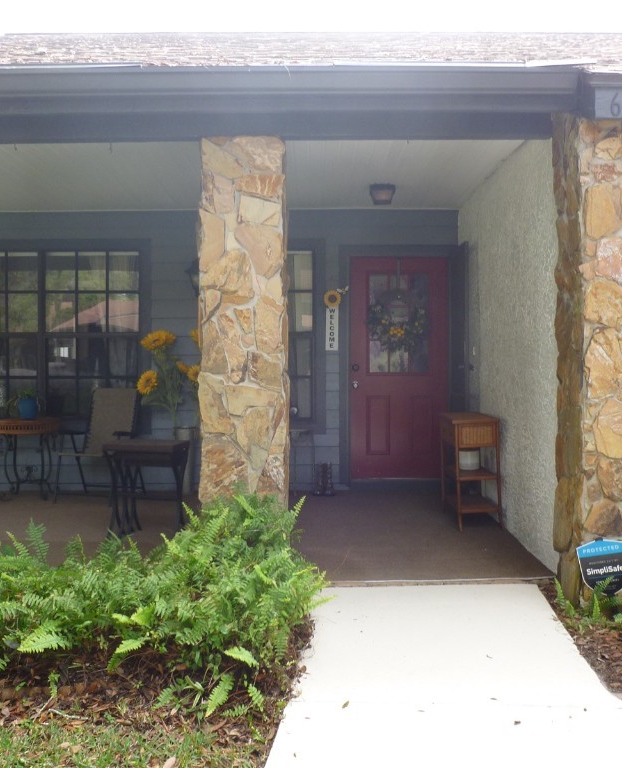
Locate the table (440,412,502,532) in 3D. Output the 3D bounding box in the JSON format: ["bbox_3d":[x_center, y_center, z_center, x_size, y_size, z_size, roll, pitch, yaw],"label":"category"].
[{"bbox_3d":[1.161,0.627,6.115,0.340,0.760,0.740,0,2,0],"label":"table"}]

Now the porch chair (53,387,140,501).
[{"bbox_3d":[-1.800,0.503,7.125,0.570,0.950,0.680,0,2,14],"label":"porch chair"}]

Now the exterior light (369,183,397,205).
[{"bbox_3d":[0.557,-1.471,6.439,0.200,0.145,0.200,0,2,0],"label":"exterior light"}]

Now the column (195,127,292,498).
[{"bbox_3d":[-0.370,-0.150,4.770,0.460,2.410,0.450,0,1,0],"label":"column"}]

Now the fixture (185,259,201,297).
[{"bbox_3d":[-0.989,-0.953,7.320,0.220,0.370,0.220,0,2,0],"label":"fixture"}]

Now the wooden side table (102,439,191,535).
[{"bbox_3d":[-1.116,0.718,5.717,0.490,0.600,0.370,0,2,9],"label":"wooden side table"}]

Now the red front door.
[{"bbox_3d":[0.812,-0.154,7.600,0.915,2.040,0.070,0,1,0],"label":"red front door"}]

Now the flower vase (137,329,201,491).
[{"bbox_3d":[-1.200,0.243,7.280,0.660,1.470,0.480,0,1,0],"label":"flower vase"}]

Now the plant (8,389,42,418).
[{"bbox_3d":[-2.490,0.170,7.220,0.290,0.260,0.260,0,1,0],"label":"plant"}]

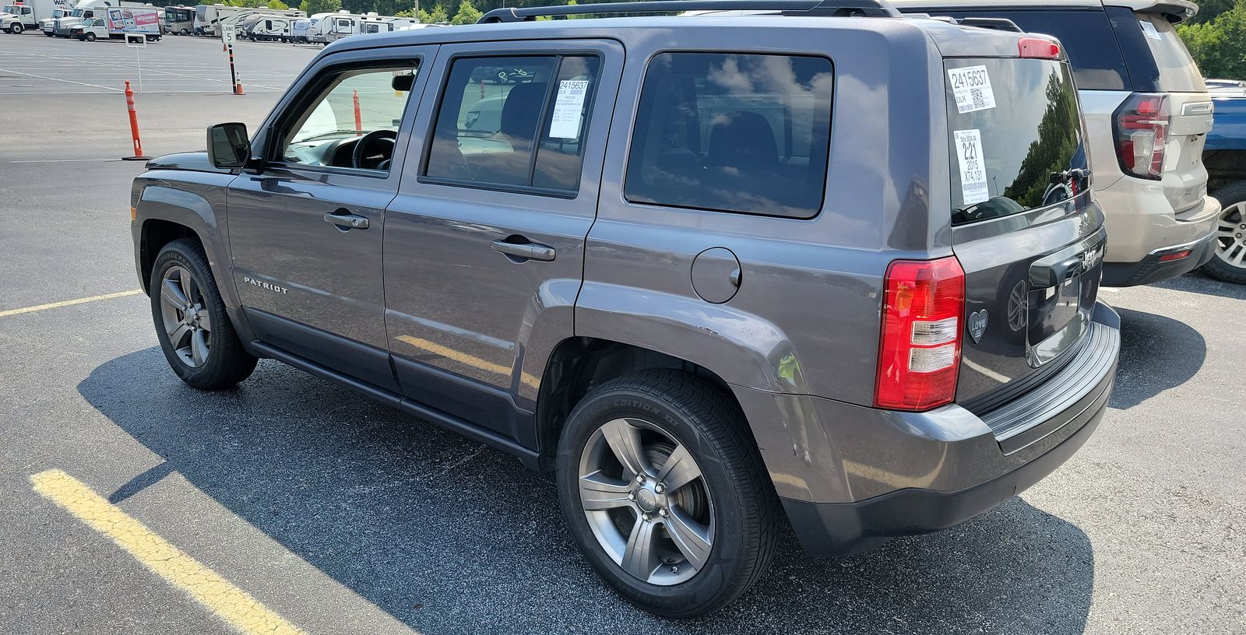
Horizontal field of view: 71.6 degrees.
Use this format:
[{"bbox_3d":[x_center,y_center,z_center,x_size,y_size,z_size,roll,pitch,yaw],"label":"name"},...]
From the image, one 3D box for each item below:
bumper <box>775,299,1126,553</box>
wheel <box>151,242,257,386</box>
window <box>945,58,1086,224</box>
[{"bbox_3d":[1.086,0.247,2.646,0.560,0.440,1.740,14,20,36],"label":"bumper"},{"bbox_3d":[-1.955,-0.025,4.042,0.690,0.690,0.225,14,20,36],"label":"wheel"},{"bbox_3d":[1.143,-0.514,2.404,0.070,0.400,1.270,-5,8,40],"label":"window"}]

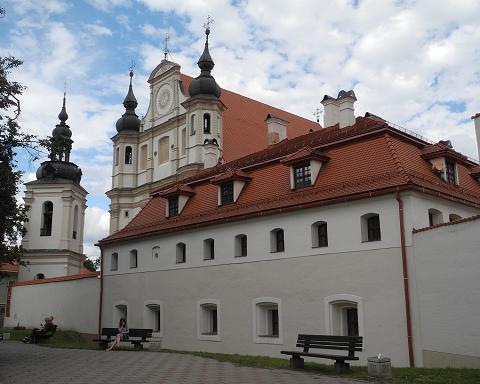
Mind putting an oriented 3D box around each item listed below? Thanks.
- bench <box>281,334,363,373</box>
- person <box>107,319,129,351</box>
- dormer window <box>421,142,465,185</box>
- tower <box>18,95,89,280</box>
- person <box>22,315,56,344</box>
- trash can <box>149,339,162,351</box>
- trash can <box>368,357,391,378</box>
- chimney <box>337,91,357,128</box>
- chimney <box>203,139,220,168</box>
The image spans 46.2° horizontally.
[{"bbox_3d":[2.128,4.226,14.697,0.720,0.870,2.420,8,-14,-36],"label":"bench"},{"bbox_3d":[-4.885,5.750,22.600,0.500,1.250,0.900,-8,-14,32],"label":"person"},{"bbox_3d":[6.699,-0.849,18.706,1.000,1.380,1.500,-12,-16,43],"label":"dormer window"},{"bbox_3d":[-19.306,1.101,59.459,4.827,25.600,4.827,-1,-12,2],"label":"tower"},{"bbox_3d":[-9.369,6.409,26.200,1.300,1.270,0.580,3,-12,-19],"label":"person"},{"bbox_3d":[-3.417,6.176,22.755,0.520,0.450,0.520,-1,-12,0],"label":"trash can"},{"bbox_3d":[3.232,4.113,13.182,0.530,0.450,0.530,-1,-12,0],"label":"trash can"},{"bbox_3d":[4.014,-3.029,21.116,0.540,1.420,0.540,10,-16,-42],"label":"chimney"},{"bbox_3d":[-1.270,-1.725,26.435,0.580,1.420,0.600,10,-16,-42],"label":"chimney"}]

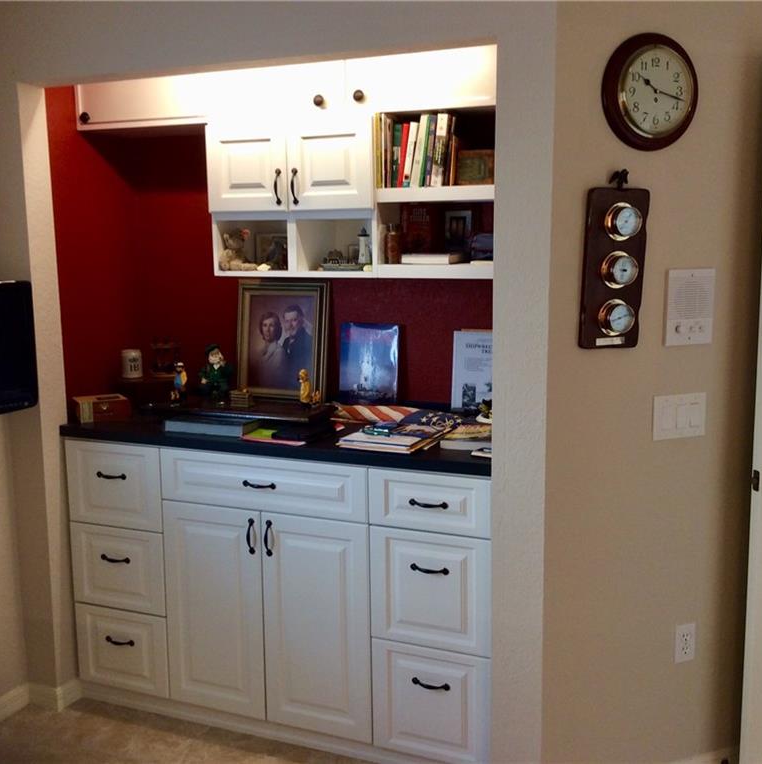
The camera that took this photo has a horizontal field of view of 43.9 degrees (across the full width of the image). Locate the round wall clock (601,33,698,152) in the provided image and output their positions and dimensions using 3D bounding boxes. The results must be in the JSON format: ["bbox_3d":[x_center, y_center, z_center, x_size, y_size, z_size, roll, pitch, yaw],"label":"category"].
[{"bbox_3d":[0.671,-0.713,2.323,0.285,0.285,0.050,-4,9,-21],"label":"round wall clock"}]

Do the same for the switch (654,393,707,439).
[{"bbox_3d":[0.792,0.091,2.507,0.166,0.115,0.010,-4,9,-21],"label":"switch"}]

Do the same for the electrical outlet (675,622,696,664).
[{"bbox_3d":[0.842,0.722,2.616,0.068,0.112,0.008,-4,9,-21],"label":"electrical outlet"}]

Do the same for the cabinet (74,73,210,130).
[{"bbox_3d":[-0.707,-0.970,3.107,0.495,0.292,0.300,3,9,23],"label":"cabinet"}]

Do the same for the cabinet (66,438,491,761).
[{"bbox_3d":[-0.268,0.648,3.082,1.478,0.905,0.432,3,9,23],"label":"cabinet"}]

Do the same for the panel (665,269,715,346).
[{"bbox_3d":[0.805,-0.195,2.467,0.148,0.195,0.020,-4,9,-21],"label":"panel"}]

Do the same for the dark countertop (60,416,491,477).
[{"bbox_3d":[-0.274,0.168,3.002,1.483,0.042,0.453,3,9,23],"label":"dark countertop"}]

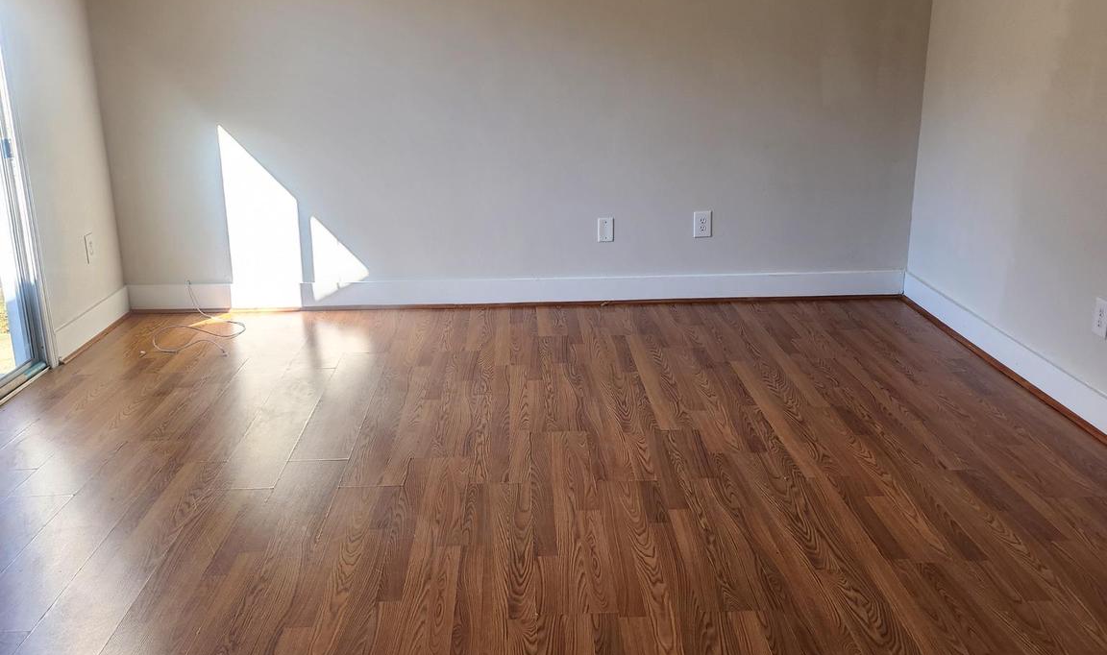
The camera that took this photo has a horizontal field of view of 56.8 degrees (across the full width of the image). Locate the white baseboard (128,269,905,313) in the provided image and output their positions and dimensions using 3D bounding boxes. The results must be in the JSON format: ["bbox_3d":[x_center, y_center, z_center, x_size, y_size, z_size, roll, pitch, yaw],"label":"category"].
[{"bbox_3d":[-0.172,-0.190,5.309,4.000,0.145,0.020,-1,17,-2],"label":"white baseboard"}]

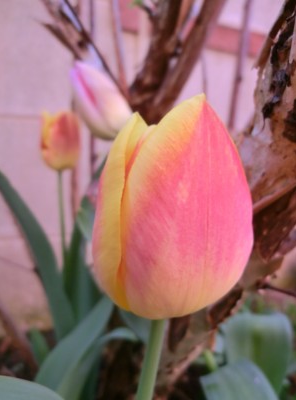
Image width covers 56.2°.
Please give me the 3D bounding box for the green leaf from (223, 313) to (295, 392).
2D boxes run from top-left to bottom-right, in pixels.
[{"bbox_3d":[0.089,0.124,0.225,0.056,0.066,0.030,3,12,0],"label":"green leaf"}]

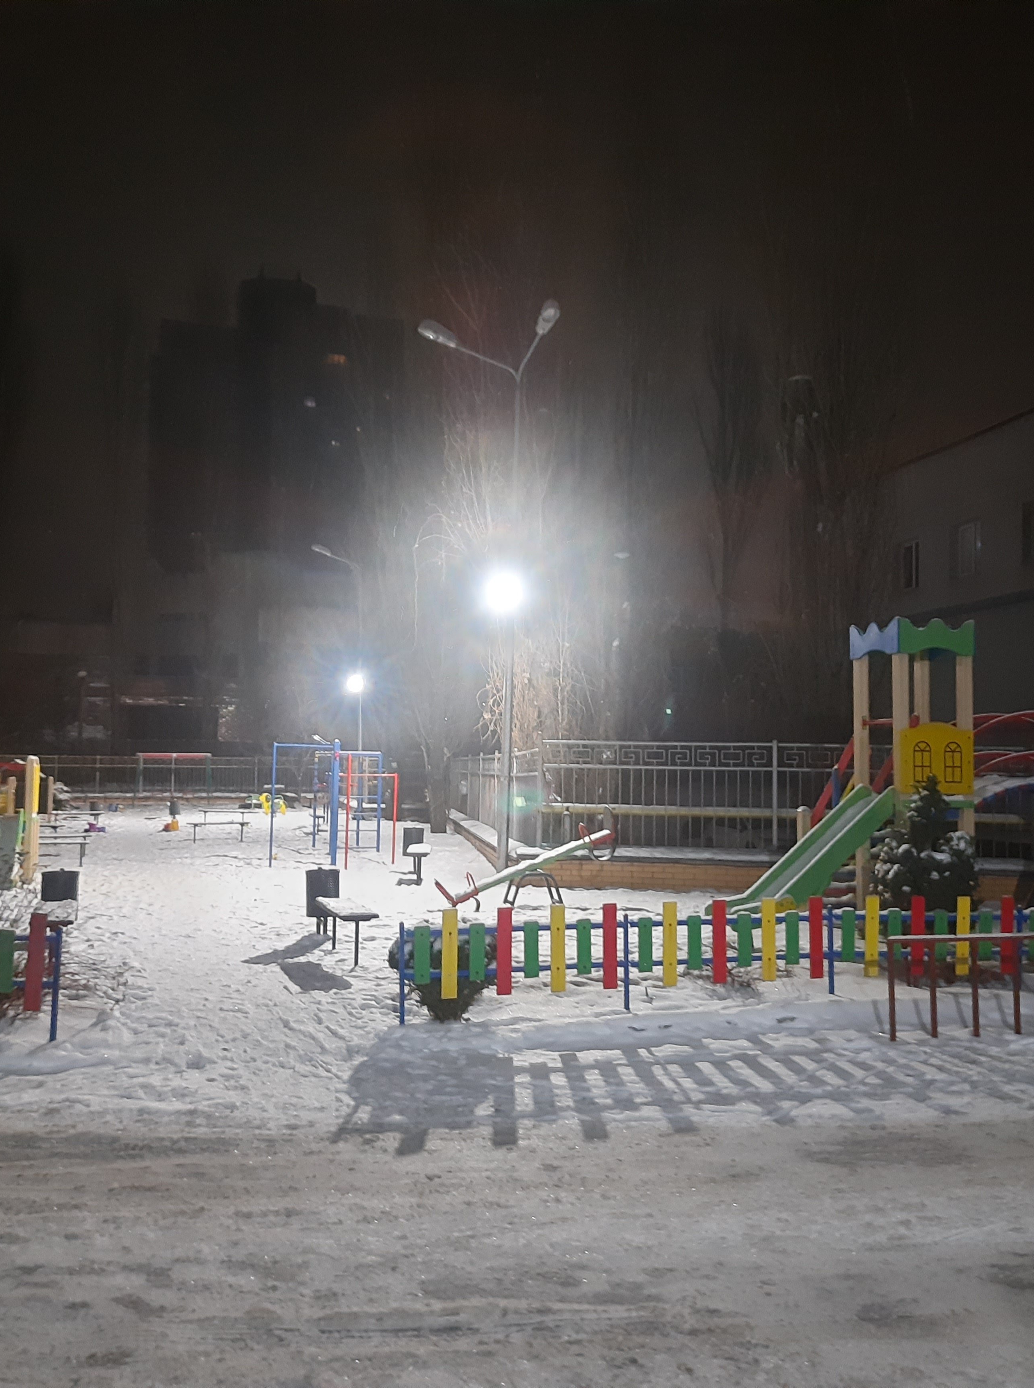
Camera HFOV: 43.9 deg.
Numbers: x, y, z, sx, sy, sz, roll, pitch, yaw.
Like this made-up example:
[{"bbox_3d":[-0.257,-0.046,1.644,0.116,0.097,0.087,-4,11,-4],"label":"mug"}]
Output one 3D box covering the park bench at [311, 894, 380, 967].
[{"bbox_3d":[-1.377,1.912,10.392,0.320,0.430,1.310,2,-3,-18],"label":"park bench"}]

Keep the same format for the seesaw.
[{"bbox_3d":[0.106,1.938,14.526,2.030,0.900,0.420,2,-3,-12],"label":"seesaw"}]

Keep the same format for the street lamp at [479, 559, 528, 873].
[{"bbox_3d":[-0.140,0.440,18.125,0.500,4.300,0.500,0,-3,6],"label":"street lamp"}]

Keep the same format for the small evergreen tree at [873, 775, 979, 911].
[{"bbox_3d":[3.691,1.499,11.544,0.960,1.530,0.960,1,-3,0],"label":"small evergreen tree"}]

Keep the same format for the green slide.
[{"bbox_3d":[2.750,1.603,12.441,1.780,1.400,0.580,2,-3,-16],"label":"green slide"}]

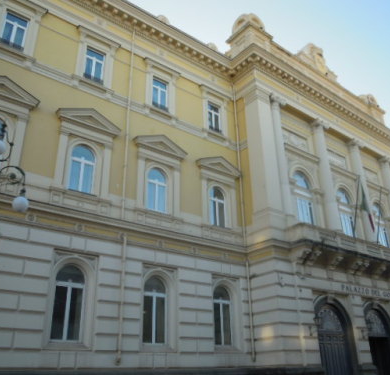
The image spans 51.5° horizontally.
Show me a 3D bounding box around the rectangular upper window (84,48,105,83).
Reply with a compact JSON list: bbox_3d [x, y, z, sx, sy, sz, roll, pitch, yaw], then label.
[{"bbox_3d":[-5.361,-6.505,21.718,1.056,1.947,0.281,17,-30,-34],"label":"rectangular upper window"}]

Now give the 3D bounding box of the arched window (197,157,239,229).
[{"bbox_3d":[1.401,0.222,23.861,3.432,4.439,0.611,17,-30,-34],"label":"arched window"}]

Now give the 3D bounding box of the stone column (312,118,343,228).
[{"bbox_3d":[9.798,-0.809,29.989,1.054,9.146,0.986,17,-30,-34],"label":"stone column"}]

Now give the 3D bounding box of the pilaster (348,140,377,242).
[{"bbox_3d":[13.332,0.860,31.303,1.221,9.982,0.710,17,-30,-34],"label":"pilaster"}]

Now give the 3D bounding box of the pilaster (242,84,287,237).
[{"bbox_3d":[4.304,-1.768,25.295,1.287,9.900,1.254,17,-30,-34],"label":"pilaster"}]

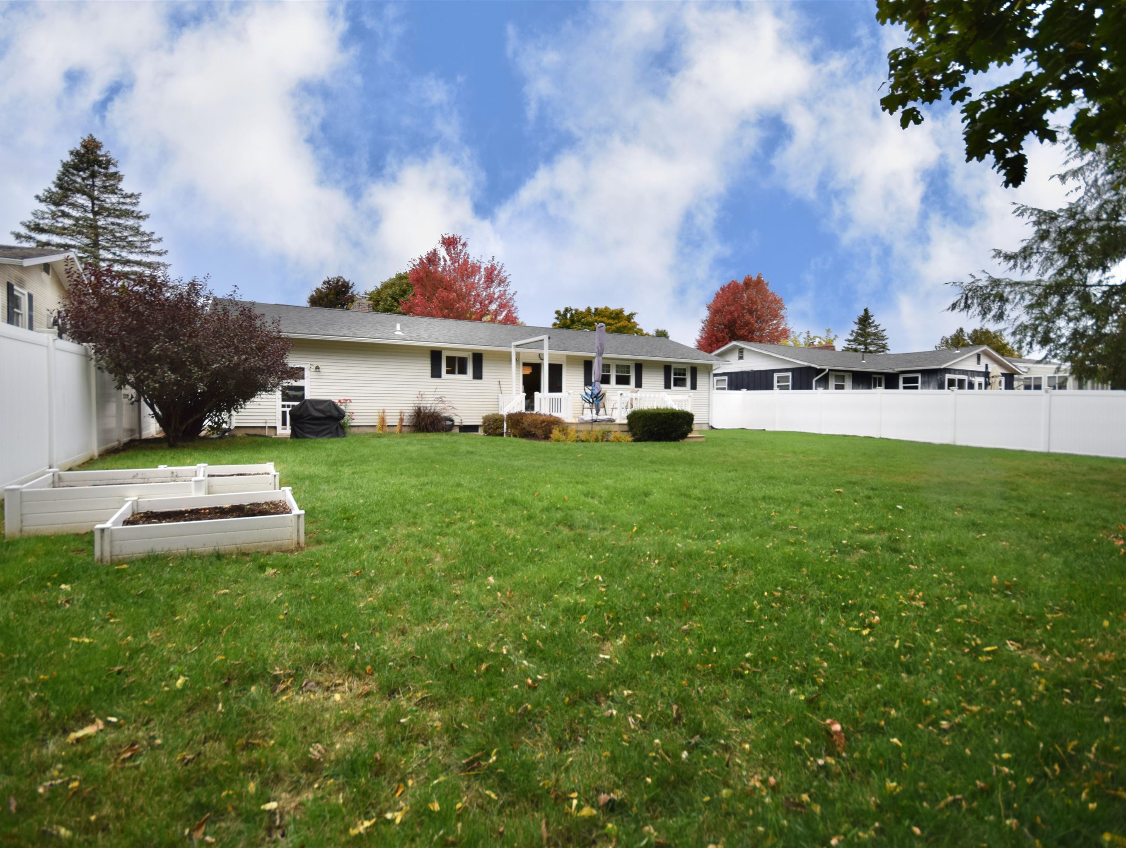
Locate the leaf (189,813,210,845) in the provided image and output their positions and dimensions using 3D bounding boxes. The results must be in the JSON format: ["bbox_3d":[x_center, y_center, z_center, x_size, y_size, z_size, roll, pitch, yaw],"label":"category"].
[{"bbox_3d":[-1.032,1.147,1.510,0.042,0.030,0.080,0,1,-14],"label":"leaf"}]

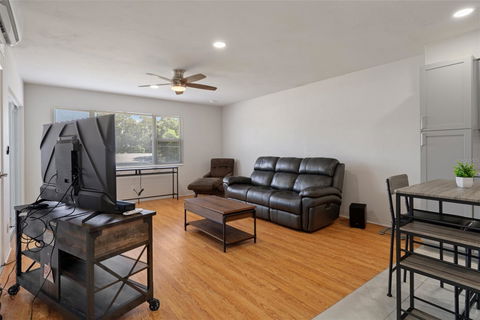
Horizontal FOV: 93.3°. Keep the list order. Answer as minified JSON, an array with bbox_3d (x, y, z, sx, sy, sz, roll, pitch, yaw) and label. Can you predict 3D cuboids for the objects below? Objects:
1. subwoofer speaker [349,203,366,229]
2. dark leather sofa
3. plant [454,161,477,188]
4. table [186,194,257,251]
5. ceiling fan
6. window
[{"bbox_3d":[1.872,0.881,3.589,0.205,0.330,0.270,1,2,27],"label":"subwoofer speaker"},{"bbox_3d":[0.723,0.489,4.299,1.040,1.060,2.000,-2,3,-44],"label":"dark leather sofa"},{"bbox_3d":[1.672,0.107,1.680,0.120,0.200,0.120,2,3,44],"label":"plant"},{"bbox_3d":[-0.305,0.830,3.158,0.495,0.465,1.010,-2,3,-40],"label":"table"},{"bbox_3d":[-0.964,-1.263,3.618,1.252,0.344,1.252,1,2,27],"label":"ceiling fan"},{"bbox_3d":[-2.573,-0.458,5.186,2.622,1.180,0.100,-1,3,-33],"label":"window"}]

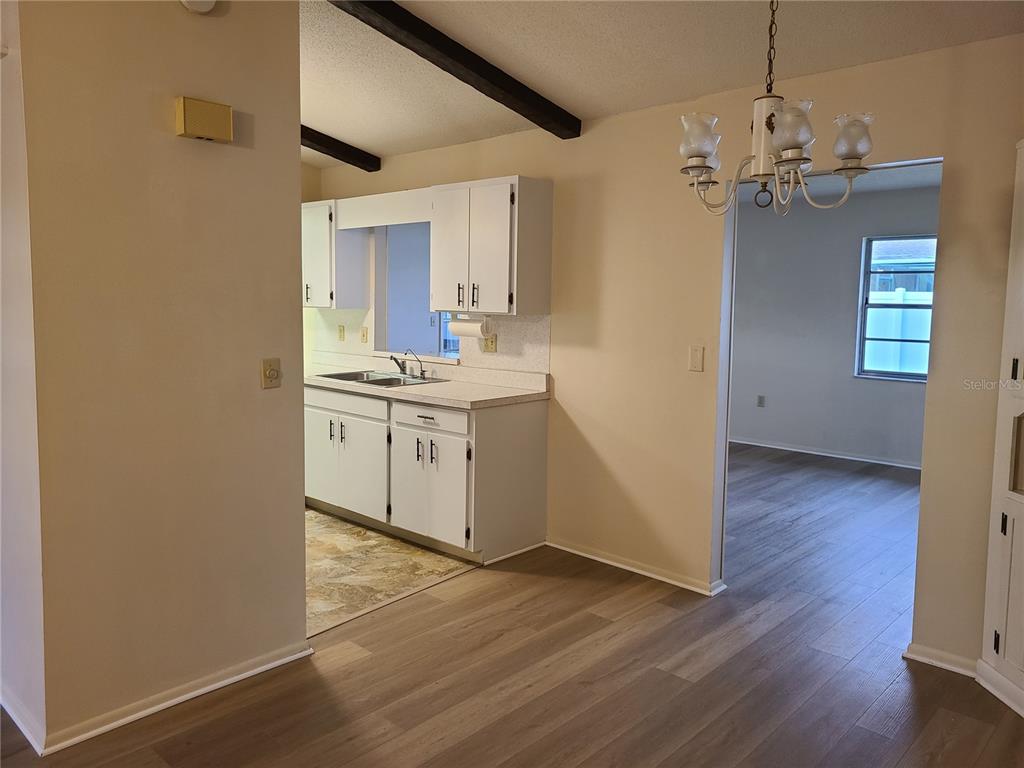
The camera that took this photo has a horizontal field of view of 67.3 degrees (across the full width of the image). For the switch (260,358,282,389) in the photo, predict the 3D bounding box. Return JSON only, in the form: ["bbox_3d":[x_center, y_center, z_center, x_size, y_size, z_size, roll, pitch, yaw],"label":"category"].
[{"bbox_3d":[-0.909,-0.038,2.920,0.016,0.114,0.073,7,9,44],"label":"switch"}]

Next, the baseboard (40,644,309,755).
[{"bbox_3d":[-1.163,1.114,2.808,0.022,0.060,1.000,6,8,42],"label":"baseboard"}]

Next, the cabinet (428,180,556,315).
[{"bbox_3d":[-0.141,-0.804,4.592,0.742,0.764,0.300,7,9,44],"label":"cabinet"}]

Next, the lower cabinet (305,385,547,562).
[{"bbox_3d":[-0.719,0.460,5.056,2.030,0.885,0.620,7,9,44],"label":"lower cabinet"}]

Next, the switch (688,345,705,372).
[{"bbox_3d":[0.915,-0.122,3.822,0.075,0.117,0.010,7,9,44],"label":"switch"}]

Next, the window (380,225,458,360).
[{"bbox_3d":[-0.633,-0.674,5.384,0.960,0.950,0.120,7,9,44],"label":"window"}]

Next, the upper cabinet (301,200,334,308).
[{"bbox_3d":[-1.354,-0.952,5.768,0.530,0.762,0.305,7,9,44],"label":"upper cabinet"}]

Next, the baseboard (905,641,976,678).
[{"bbox_3d":[1.732,1.119,3.127,0.270,0.066,0.022,7,9,44],"label":"baseboard"}]

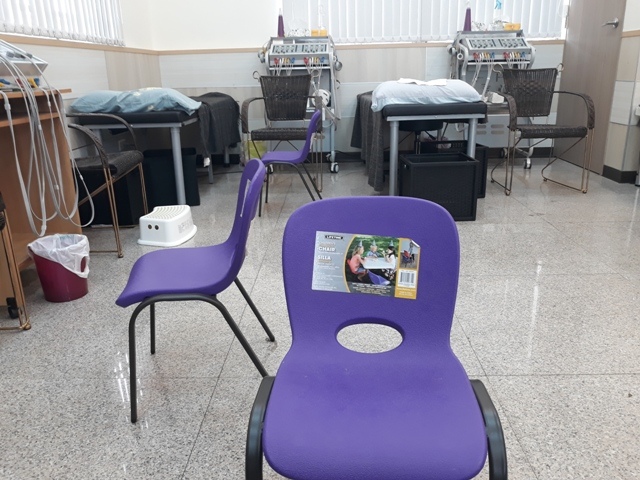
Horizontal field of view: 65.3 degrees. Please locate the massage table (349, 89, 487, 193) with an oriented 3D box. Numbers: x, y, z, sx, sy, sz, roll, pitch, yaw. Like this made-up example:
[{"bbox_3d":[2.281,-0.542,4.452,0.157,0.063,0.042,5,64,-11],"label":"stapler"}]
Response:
[{"bbox_3d":[0.713,-0.813,3.926,0.687,0.616,1.757,-1,18,2],"label":"massage table"}]

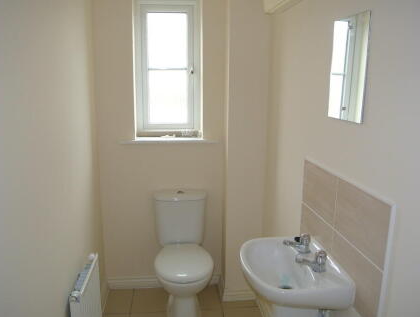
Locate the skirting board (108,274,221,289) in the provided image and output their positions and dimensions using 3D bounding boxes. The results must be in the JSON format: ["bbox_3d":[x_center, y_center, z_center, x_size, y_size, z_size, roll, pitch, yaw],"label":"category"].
[{"bbox_3d":[-0.344,0.950,2.749,0.846,0.097,0.018,-1,12,-7],"label":"skirting board"}]

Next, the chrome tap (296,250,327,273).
[{"bbox_3d":[0.408,0.410,1.424,0.125,0.085,0.050,-1,12,-7],"label":"chrome tap"}]

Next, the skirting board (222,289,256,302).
[{"bbox_3d":[0.246,0.987,2.596,0.297,0.094,0.018,-1,12,-7],"label":"skirting board"}]

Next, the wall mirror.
[{"bbox_3d":[0.527,-0.340,1.359,0.008,0.391,0.277,-1,12,-7],"label":"wall mirror"}]

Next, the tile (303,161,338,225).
[{"bbox_3d":[0.500,0.151,1.641,0.010,0.221,0.349,-1,12,-7],"label":"tile"}]

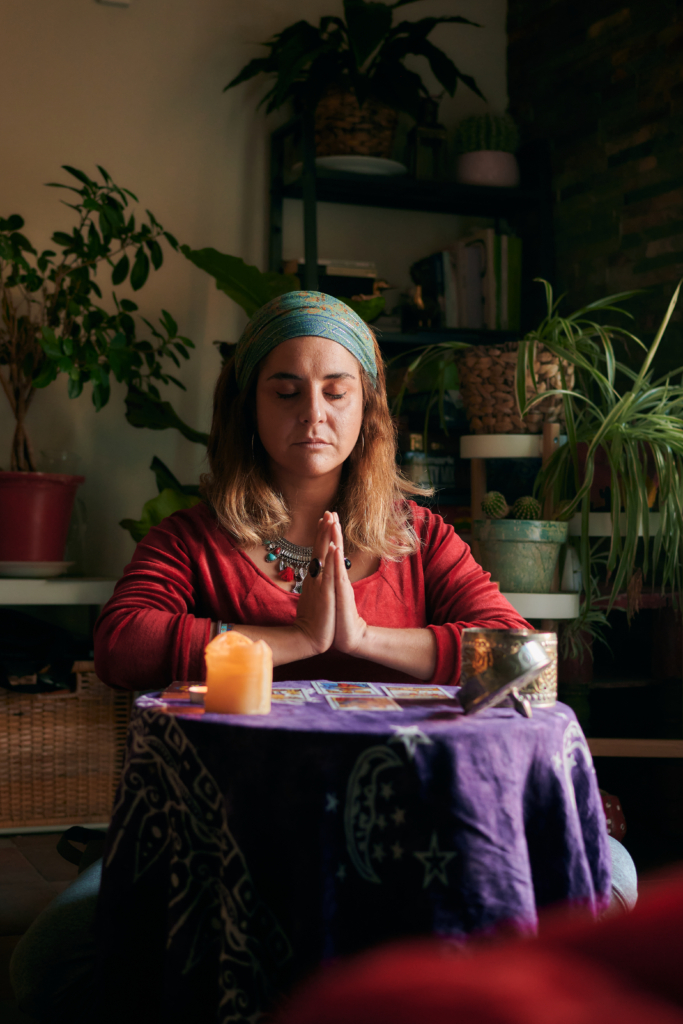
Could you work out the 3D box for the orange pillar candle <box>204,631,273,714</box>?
[{"bbox_3d":[-0.105,0.163,1.510,0.068,0.082,0.068,0,-1,0],"label":"orange pillar candle"}]

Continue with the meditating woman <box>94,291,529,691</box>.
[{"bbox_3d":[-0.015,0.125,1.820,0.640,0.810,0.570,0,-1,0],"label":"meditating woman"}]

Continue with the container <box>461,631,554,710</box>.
[{"bbox_3d":[0.178,0.165,1.570,0.100,0.076,0.100,0,-1,0],"label":"container"}]

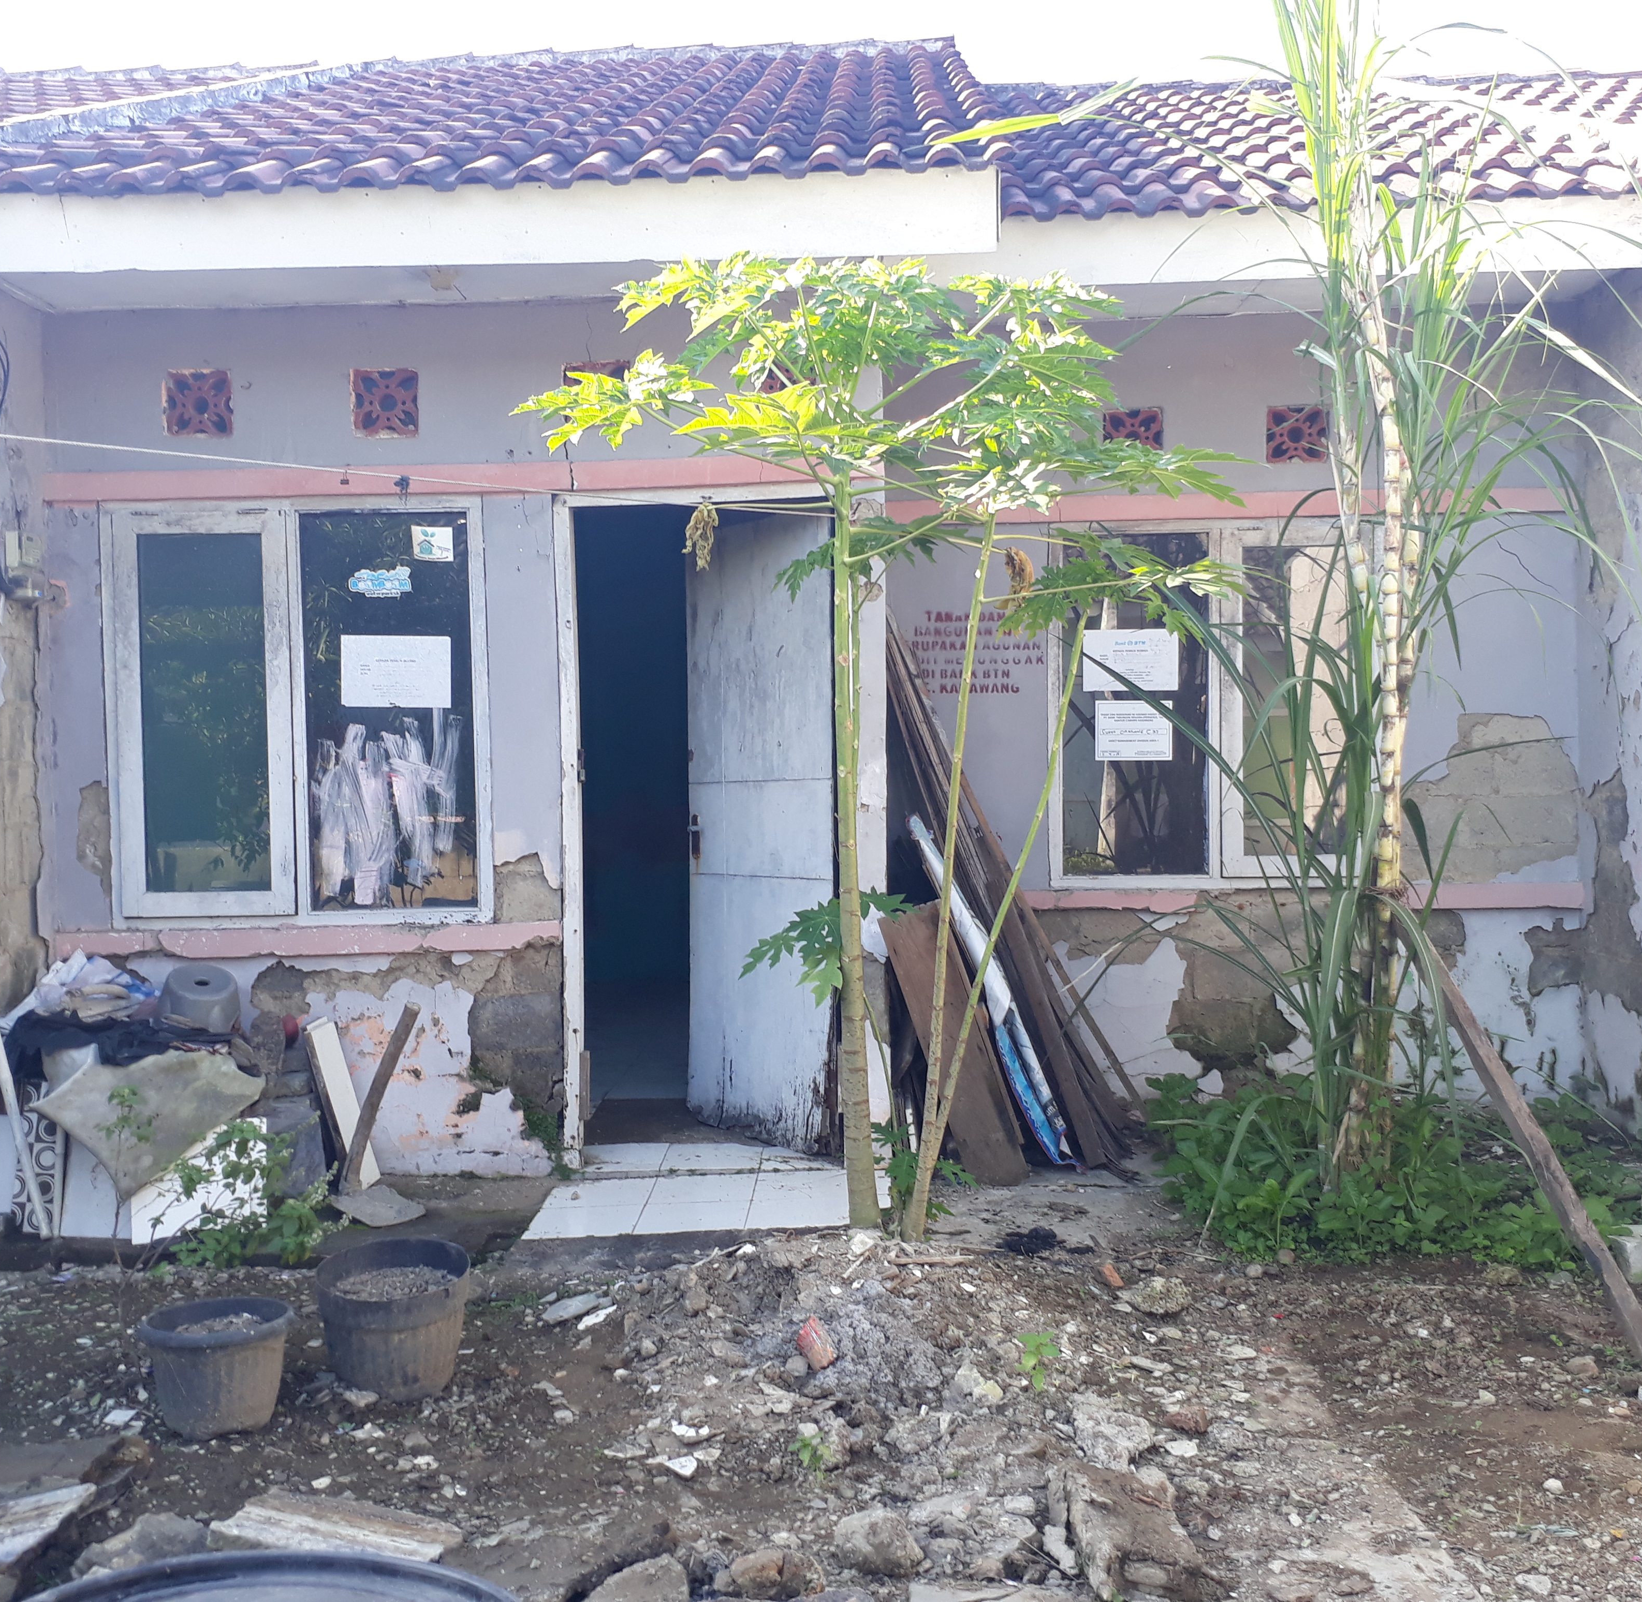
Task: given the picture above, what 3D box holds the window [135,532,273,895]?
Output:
[{"bbox_3d":[-1.865,-0.263,5.042,0.381,1.085,0.050,-1,1,0],"label":"window"}]

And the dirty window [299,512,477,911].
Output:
[{"bbox_3d":[-1.307,-0.272,5.076,0.504,1.199,0.050,-1,1,0],"label":"dirty window"}]

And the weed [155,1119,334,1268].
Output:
[{"bbox_3d":[-1.468,1.007,4.249,0.424,0.384,0.340,-1,1,0],"label":"weed"}]

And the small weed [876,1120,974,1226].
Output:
[{"bbox_3d":[0.284,1.014,4.540,0.250,0.270,0.220,-1,2,0],"label":"small weed"}]

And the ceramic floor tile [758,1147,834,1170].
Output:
[{"bbox_3d":[-0.063,1.108,5.187,0.240,0.012,0.290,-1,1,0],"label":"ceramic floor tile"}]

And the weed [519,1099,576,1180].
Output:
[{"bbox_3d":[-0.827,1.024,5.035,0.171,0.252,0.100,-1,1,0],"label":"weed"}]

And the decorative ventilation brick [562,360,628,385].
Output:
[{"bbox_3d":[-0.678,-1.228,5.082,0.200,0.200,0.090,-1,2,0],"label":"decorative ventilation brick"}]

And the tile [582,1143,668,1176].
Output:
[{"bbox_3d":[-0.616,1.117,5.168,0.275,0.010,0.300,-1,2,0],"label":"tile"}]

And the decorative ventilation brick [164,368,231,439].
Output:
[{"bbox_3d":[-1.877,-1.205,5.082,0.200,0.200,0.090,-1,2,0],"label":"decorative ventilation brick"}]

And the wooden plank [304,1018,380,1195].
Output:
[{"bbox_3d":[-1.437,0.923,5.037,0.090,0.500,0.030,-15,-7,-36],"label":"wooden plank"}]

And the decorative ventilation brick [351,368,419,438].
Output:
[{"bbox_3d":[-1.317,-1.205,5.082,0.200,0.200,0.090,-1,2,0],"label":"decorative ventilation brick"}]

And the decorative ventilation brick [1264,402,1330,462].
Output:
[{"bbox_3d":[1.681,-1.293,5.916,0.214,0.202,0.100,-1,1,0],"label":"decorative ventilation brick"}]

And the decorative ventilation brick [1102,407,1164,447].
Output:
[{"bbox_3d":[1.083,-1.258,5.812,0.200,0.200,0.090,-1,2,0],"label":"decorative ventilation brick"}]

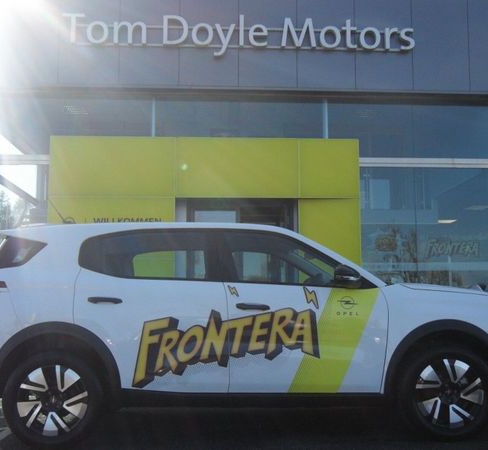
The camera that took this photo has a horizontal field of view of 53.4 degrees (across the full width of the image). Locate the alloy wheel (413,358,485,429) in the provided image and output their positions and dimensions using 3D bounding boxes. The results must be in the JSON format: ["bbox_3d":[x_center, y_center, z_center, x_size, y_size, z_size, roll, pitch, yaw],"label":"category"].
[{"bbox_3d":[1.389,1.152,3.399,0.483,0.483,0.200,0,-4,-3],"label":"alloy wheel"}]

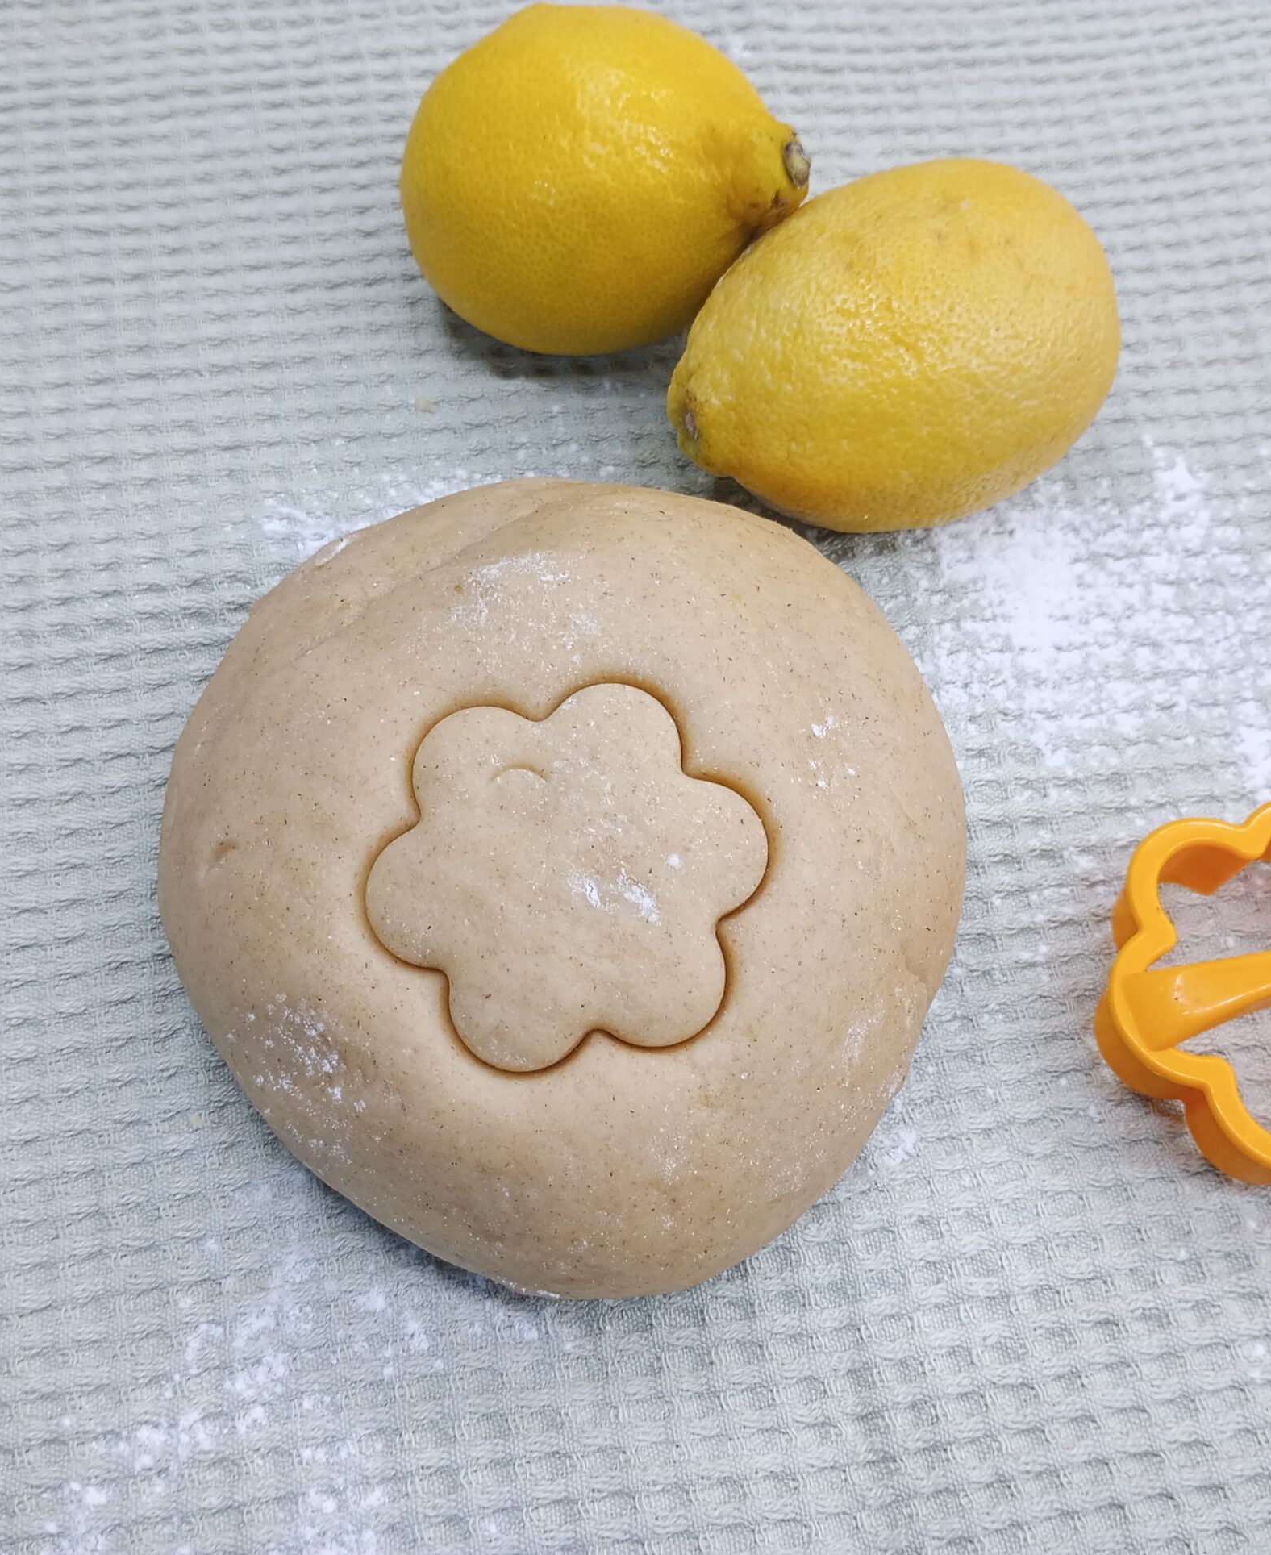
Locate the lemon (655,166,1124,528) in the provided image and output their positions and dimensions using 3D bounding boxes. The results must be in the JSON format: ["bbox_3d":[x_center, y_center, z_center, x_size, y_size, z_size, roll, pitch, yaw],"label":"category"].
[{"bbox_3d":[0.047,-0.076,0.299,0.084,0.061,0.062,-23,68,-13],"label":"lemon"}]

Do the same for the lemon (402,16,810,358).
[{"bbox_3d":[-0.007,-0.111,0.314,0.078,0.062,0.062,-6,65,-6],"label":"lemon"}]

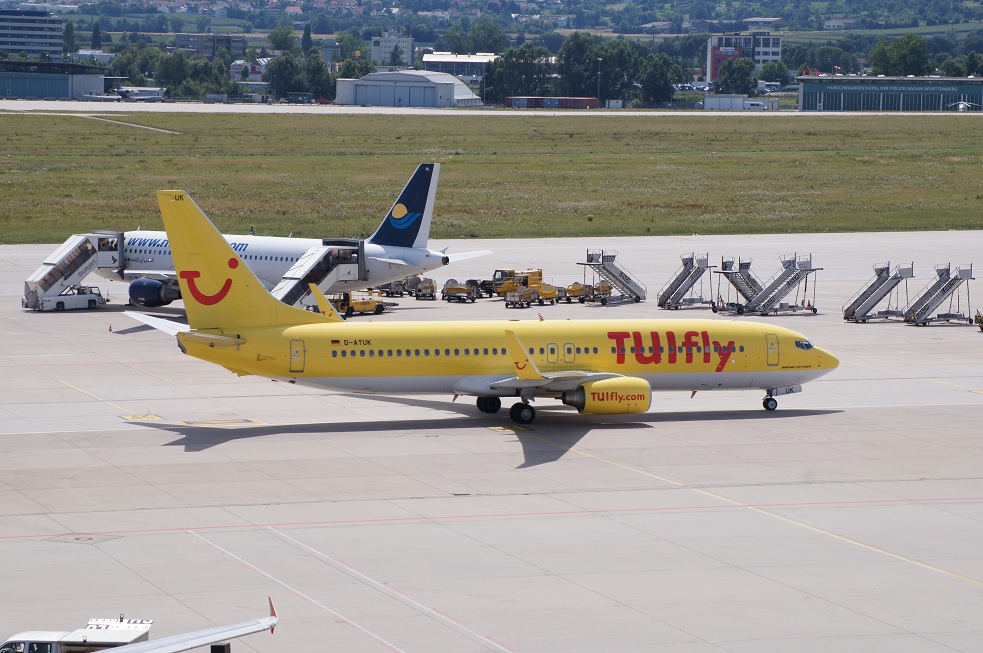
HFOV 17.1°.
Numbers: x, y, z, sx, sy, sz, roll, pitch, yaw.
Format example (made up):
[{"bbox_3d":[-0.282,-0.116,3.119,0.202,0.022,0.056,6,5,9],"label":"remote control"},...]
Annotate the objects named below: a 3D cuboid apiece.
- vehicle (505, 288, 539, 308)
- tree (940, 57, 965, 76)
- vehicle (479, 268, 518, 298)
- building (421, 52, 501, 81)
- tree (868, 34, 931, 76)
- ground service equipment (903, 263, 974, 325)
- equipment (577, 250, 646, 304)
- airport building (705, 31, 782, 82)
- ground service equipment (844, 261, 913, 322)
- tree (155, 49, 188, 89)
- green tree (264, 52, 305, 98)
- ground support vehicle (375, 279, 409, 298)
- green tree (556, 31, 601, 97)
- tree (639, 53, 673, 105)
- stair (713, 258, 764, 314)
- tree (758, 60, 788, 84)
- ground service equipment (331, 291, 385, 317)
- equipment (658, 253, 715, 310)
[{"bbox_3d":[2.390,-2.250,260.070,2.500,1.500,1.400,-4,6,-43],"label":"vehicle"},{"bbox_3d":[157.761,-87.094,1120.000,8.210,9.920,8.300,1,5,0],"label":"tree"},{"bbox_3d":[0.500,-3.590,271.280,3.300,2.400,2.100,-2,5,-30],"label":"vehicle"},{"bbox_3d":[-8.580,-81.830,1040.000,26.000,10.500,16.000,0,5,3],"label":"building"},{"bbox_3d":[133.720,-87.290,1070.000,19.500,16.800,19.000,0,5,0],"label":"tree"},{"bbox_3d":[33.396,-2.421,244.180,5.000,4.350,2.200,-4,6,-42],"label":"ground service equipment"},{"bbox_3d":[9.750,-4.030,264.600,5.500,4.400,2.100,-4,6,-41],"label":"equipment"},{"bbox_3d":[97.799,-102.793,1268.000,28.000,19.500,17.000,0,5,-1],"label":"airport building"},{"bbox_3d":[29.350,-2.700,248.140,5.600,4.500,2.000,-3,6,-38],"label":"ground service equipment"},{"bbox_3d":[-101.687,-81.190,1040.000,10.800,14.300,10.500,1,5,0],"label":"tree"},{"bbox_3d":[-60.720,-73.190,960.000,11.800,14.300,11.800,0,5,0],"label":"green tree"},{"bbox_3d":[-8.240,-3.260,272.320,2.600,1.500,1.500,-4,6,-40],"label":"ground support vehicle"},{"bbox_3d":[27.380,-81.826,1030.000,13.850,22.660,13.000,1,5,0],"label":"green tree"},{"bbox_3d":[50.361,-75.925,1005.000,10.440,16.430,10.000,1,5,0],"label":"tree"},{"bbox_3d":[19.599,-3.164,252.597,2.200,4.150,5.000,5,6,41],"label":"stair"},{"bbox_3d":[97.366,-87.526,1130.000,10.360,8.630,10.000,1,5,0],"label":"tree"},{"bbox_3d":[-10.310,-1.850,251.730,3.900,1.900,1.900,-3,5,-32],"label":"ground service equipment"},{"bbox_3d":[15.442,-3.627,257.608,5.000,4.150,1.800,-4,7,-45],"label":"equipment"}]

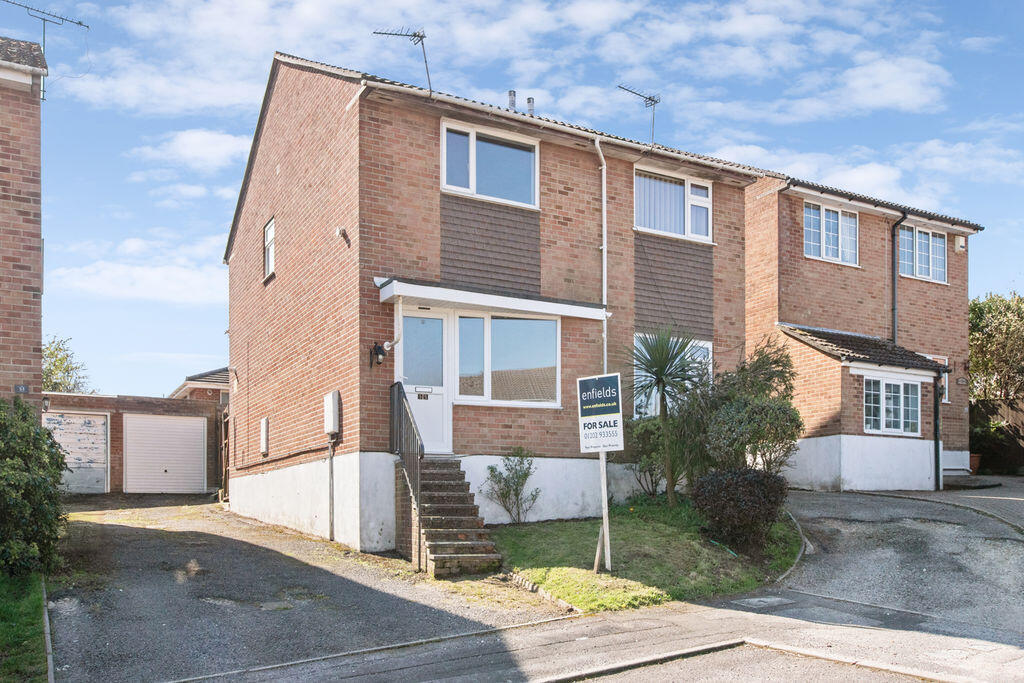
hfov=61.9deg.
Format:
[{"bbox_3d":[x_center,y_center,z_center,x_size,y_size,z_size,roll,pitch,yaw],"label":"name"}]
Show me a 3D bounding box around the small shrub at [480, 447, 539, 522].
[{"bbox_3d":[-0.021,1.991,11.800,0.830,1.070,0.700,0,-2,0],"label":"small shrub"}]

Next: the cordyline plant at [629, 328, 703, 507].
[{"bbox_3d":[2.284,1.131,12.700,1.100,2.620,1.100,0,-2,0],"label":"cordyline plant"}]

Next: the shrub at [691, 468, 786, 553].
[{"bbox_3d":[3.371,2.508,12.700,1.340,1.180,1.250,0,-5,0],"label":"shrub"}]

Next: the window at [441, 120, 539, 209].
[{"bbox_3d":[-0.306,-2.530,12.296,1.576,1.041,0.120,1,-3,-26],"label":"window"}]

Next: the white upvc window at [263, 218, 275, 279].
[{"bbox_3d":[-4.731,-1.790,16.600,0.120,1.090,0.700,2,-5,-30],"label":"white upvc window"}]

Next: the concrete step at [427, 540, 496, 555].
[{"bbox_3d":[-0.635,2.511,10.329,0.830,0.155,0.260,1,-3,-20],"label":"concrete step"}]

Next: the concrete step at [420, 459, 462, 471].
[{"bbox_3d":[-1.123,1.698,11.611,0.830,0.155,0.260,1,-3,-20],"label":"concrete step"}]

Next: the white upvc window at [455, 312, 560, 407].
[{"bbox_3d":[-0.055,0.263,12.129,1.564,1.321,0.120,1,-3,-17],"label":"white upvc window"}]

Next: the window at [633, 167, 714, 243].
[{"bbox_3d":[2.797,-2.378,14.869,1.750,1.104,0.120,2,-5,-29],"label":"window"}]

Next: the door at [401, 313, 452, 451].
[{"bbox_3d":[-1.213,0.549,11.786,0.752,1.975,0.100,1,-3,-17],"label":"door"}]

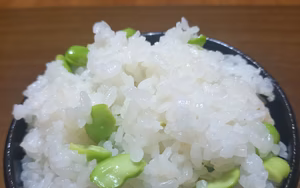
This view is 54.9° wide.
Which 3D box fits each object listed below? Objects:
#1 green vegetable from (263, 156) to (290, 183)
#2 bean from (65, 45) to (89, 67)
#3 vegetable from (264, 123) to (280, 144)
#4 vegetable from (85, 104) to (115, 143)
[{"bbox_3d":[0.042,0.026,0.097,0.011,0.007,0.009,3,47,9],"label":"green vegetable"},{"bbox_3d":[-0.029,-0.016,0.117,0.011,0.009,0.009,0,46,6],"label":"bean"},{"bbox_3d":[0.043,0.014,0.103,0.009,0.009,0.009,11,48,16],"label":"vegetable"},{"bbox_3d":[-0.016,0.009,0.092,0.009,0.013,0.006,2,6,-6],"label":"vegetable"}]

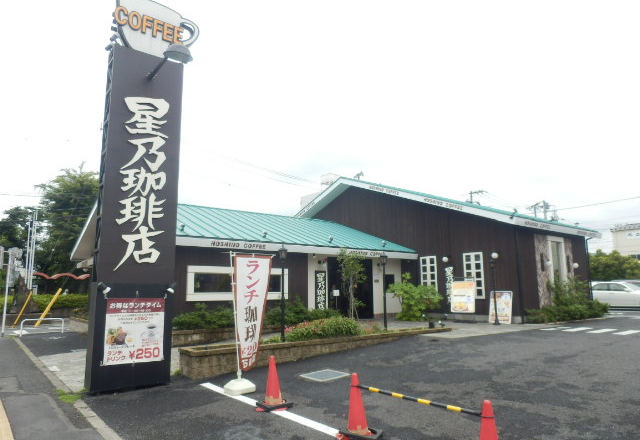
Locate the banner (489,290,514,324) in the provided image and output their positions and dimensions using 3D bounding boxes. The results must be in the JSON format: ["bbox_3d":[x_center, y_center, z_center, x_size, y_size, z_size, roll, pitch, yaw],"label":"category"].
[{"bbox_3d":[5.868,2.835,14.401,0.760,1.030,0.200,-10,-13,44],"label":"banner"}]

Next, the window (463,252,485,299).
[{"bbox_3d":[6.087,2.208,17.523,0.120,1.810,0.870,7,-12,-36],"label":"window"}]

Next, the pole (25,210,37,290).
[{"bbox_3d":[-17.439,2.399,26.530,0.400,5.790,0.350,7,-12,-37],"label":"pole"}]

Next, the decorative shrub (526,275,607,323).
[{"bbox_3d":[9.694,3.036,17.162,5.200,1.650,1.100,7,-12,-36],"label":"decorative shrub"}]

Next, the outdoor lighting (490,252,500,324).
[{"bbox_3d":[5.631,2.245,14.332,0.200,2.160,0.200,7,-12,-37],"label":"outdoor lighting"}]

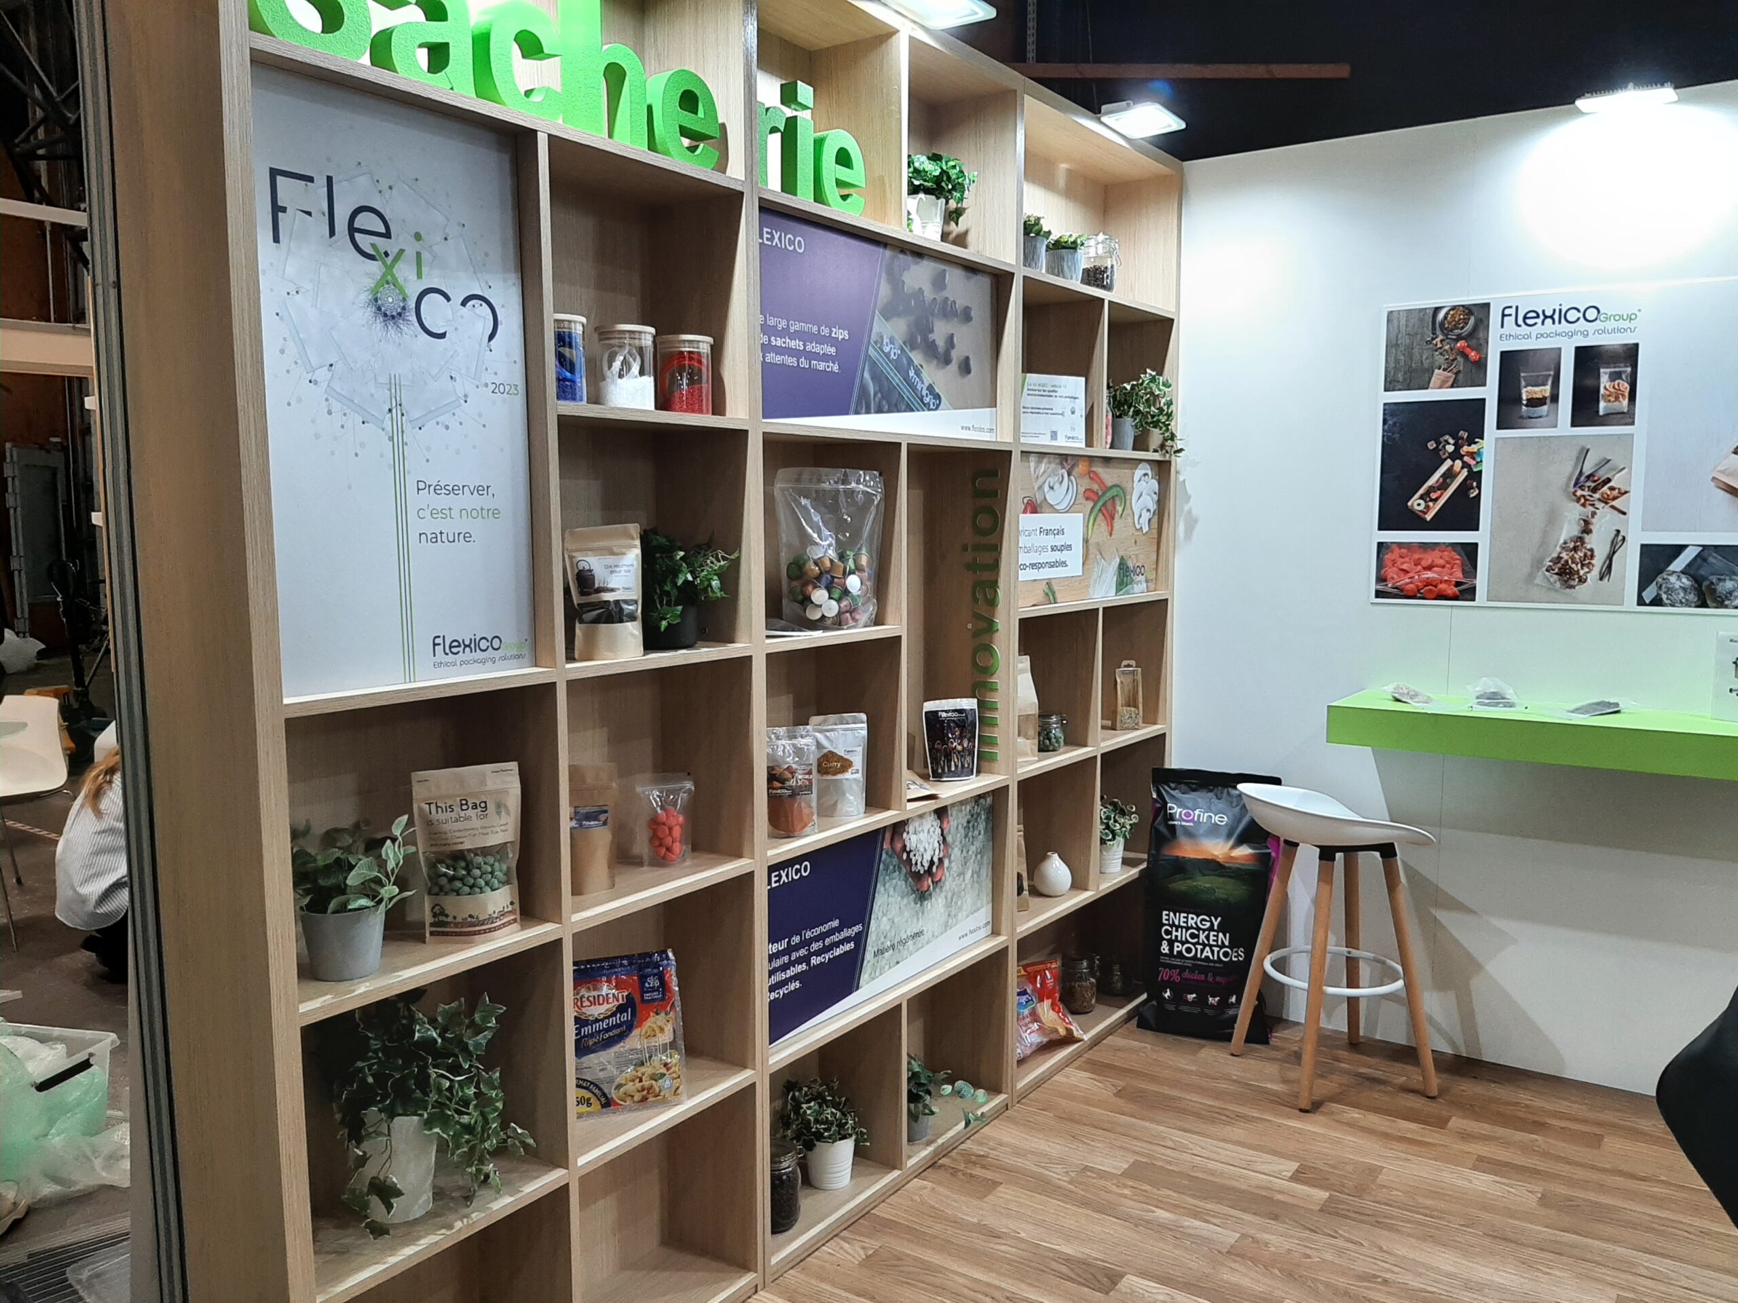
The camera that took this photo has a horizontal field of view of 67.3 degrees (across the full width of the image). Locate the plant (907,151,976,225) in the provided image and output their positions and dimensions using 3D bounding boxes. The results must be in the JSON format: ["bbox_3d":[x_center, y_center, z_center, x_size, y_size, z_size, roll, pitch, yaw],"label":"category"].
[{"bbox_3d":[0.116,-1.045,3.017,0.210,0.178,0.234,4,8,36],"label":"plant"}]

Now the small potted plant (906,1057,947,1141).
[{"bbox_3d":[0.107,1.046,3.061,0.130,0.205,0.140,0,6,0],"label":"small potted plant"}]

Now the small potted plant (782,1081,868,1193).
[{"bbox_3d":[-0.102,1.092,2.970,0.192,0.234,0.196,0,6,0],"label":"small potted plant"}]

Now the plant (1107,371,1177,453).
[{"bbox_3d":[0.801,-0.691,3.823,0.180,0.250,0.200,4,7,36],"label":"plant"}]

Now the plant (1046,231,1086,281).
[{"bbox_3d":[0.530,-1.049,3.534,0.103,0.140,0.103,0,6,0],"label":"plant"}]

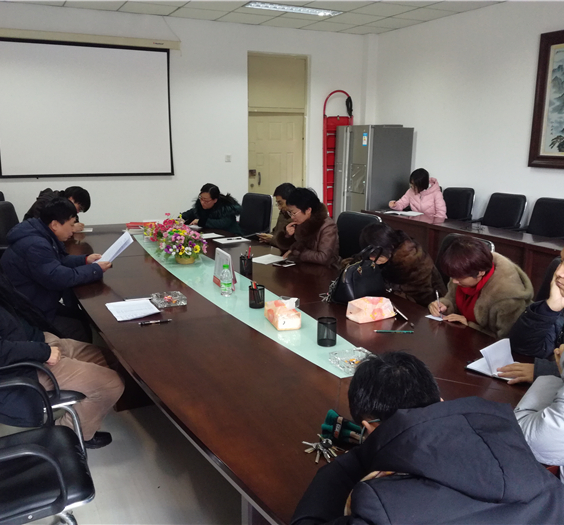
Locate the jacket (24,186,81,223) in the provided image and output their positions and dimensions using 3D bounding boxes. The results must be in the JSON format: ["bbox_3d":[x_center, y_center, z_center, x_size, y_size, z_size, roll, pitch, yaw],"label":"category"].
[{"bbox_3d":[-2.147,-0.364,5.036,0.500,0.610,0.500,-4,14,-20],"label":"jacket"}]

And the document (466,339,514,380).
[{"bbox_3d":[0.847,0.358,2.108,0.200,0.100,0.210,-12,18,-43],"label":"document"}]

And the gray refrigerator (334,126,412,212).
[{"bbox_3d":[1.263,-1.001,7.711,0.720,1.760,0.880,-6,14,-26],"label":"gray refrigerator"}]

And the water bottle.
[{"bbox_3d":[-0.308,0.099,3.021,0.060,0.176,0.060,-6,14,-25],"label":"water bottle"}]

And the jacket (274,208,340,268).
[{"bbox_3d":[0.196,-0.119,4.026,0.520,0.600,0.500,-6,15,-26],"label":"jacket"}]

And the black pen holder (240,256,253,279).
[{"bbox_3d":[-0.221,0.014,3.396,0.078,0.099,0.078,0,13,0],"label":"black pen holder"}]

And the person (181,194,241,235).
[{"bbox_3d":[-0.733,-0.292,5.749,0.550,1.120,0.760,13,18,42],"label":"person"}]

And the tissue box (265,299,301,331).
[{"bbox_3d":[0.002,0.247,2.604,0.109,0.080,0.222,-4,14,-17],"label":"tissue box"}]

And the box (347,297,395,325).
[{"bbox_3d":[0.444,0.227,2.705,0.224,0.080,0.108,-7,15,-30],"label":"box"}]

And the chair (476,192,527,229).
[{"bbox_3d":[2.183,-0.175,5.806,0.620,1.020,0.570,-11,18,-42],"label":"chair"}]

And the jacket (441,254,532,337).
[{"bbox_3d":[1.036,0.272,2.801,0.530,0.650,0.560,12,18,42],"label":"jacket"}]

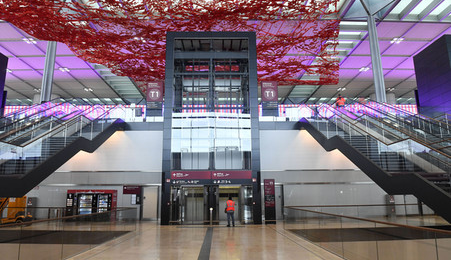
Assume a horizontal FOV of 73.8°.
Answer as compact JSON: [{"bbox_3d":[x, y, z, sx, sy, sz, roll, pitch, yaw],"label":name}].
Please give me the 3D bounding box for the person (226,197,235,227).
[{"bbox_3d":[0.325,4.840,17.720,0.530,1.710,0.360,-1,-12,4],"label":"person"}]

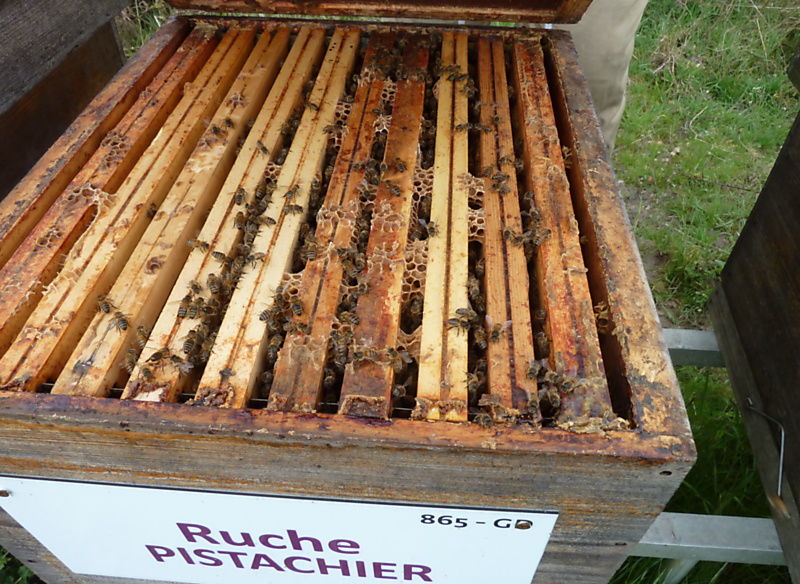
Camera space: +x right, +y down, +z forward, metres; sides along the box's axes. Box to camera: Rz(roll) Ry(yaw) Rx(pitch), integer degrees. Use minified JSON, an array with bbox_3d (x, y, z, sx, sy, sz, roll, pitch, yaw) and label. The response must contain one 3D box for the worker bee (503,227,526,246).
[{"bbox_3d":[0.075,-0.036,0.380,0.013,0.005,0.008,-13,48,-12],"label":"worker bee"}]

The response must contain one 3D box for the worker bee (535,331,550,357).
[{"bbox_3d":[0.081,0.030,0.329,0.007,0.005,0.013,-6,57,11],"label":"worker bee"}]

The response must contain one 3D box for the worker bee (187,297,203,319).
[{"bbox_3d":[-0.122,0.009,0.345,0.007,0.005,0.013,1,47,2],"label":"worker bee"}]

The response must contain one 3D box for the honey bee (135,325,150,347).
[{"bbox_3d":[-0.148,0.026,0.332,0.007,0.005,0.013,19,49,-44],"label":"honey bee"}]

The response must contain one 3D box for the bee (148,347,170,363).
[{"bbox_3d":[-0.131,0.034,0.315,0.012,0.005,0.006,-30,53,-25],"label":"bee"}]

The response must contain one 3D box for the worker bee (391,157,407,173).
[{"bbox_3d":[0.000,-0.096,0.438,0.007,0.005,0.013,-5,47,-5],"label":"worker bee"}]

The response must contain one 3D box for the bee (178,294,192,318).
[{"bbox_3d":[-0.125,0.008,0.336,0.006,0.005,0.013,-1,46,-1],"label":"bee"}]

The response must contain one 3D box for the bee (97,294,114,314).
[{"bbox_3d":[-0.178,0.008,0.348,0.007,0.005,0.013,-27,52,-23],"label":"bee"}]

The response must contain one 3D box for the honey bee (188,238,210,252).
[{"bbox_3d":[-0.133,-0.030,0.382,0.014,0.005,0.007,12,48,11],"label":"honey bee"}]

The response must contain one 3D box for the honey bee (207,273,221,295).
[{"bbox_3d":[-0.114,-0.005,0.351,0.007,0.005,0.014,-14,48,-13],"label":"honey bee"}]

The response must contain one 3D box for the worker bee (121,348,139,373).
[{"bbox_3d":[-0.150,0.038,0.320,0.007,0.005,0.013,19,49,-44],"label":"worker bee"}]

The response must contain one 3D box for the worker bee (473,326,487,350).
[{"bbox_3d":[0.047,0.027,0.339,0.007,0.005,0.013,-7,67,-1],"label":"worker bee"}]

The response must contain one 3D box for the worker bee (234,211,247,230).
[{"bbox_3d":[-0.108,-0.048,0.393,0.007,0.005,0.013,-7,47,-6],"label":"worker bee"}]

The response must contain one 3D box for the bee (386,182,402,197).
[{"bbox_3d":[-0.004,-0.075,0.424,0.007,0.005,0.013,-19,50,-17],"label":"bee"}]

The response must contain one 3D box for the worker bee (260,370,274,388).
[{"bbox_3d":[-0.073,0.048,0.319,0.006,0.005,0.012,-4,47,-4],"label":"worker bee"}]

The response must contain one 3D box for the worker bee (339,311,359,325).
[{"bbox_3d":[-0.030,0.015,0.340,0.013,0.005,0.007,16,49,15],"label":"worker bee"}]

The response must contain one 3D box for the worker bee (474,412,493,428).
[{"bbox_3d":[0.042,0.064,0.289,0.007,0.005,0.012,-13,28,-12],"label":"worker bee"}]

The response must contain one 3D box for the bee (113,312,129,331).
[{"bbox_3d":[-0.163,0.017,0.338,0.007,0.005,0.013,-25,51,-21],"label":"bee"}]

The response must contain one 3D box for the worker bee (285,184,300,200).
[{"bbox_3d":[-0.077,-0.071,0.414,0.007,0.005,0.013,18,49,17],"label":"worker bee"}]

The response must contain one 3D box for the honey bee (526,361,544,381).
[{"bbox_3d":[0.071,0.041,0.304,0.009,0.005,0.011,14,48,13],"label":"honey bee"}]

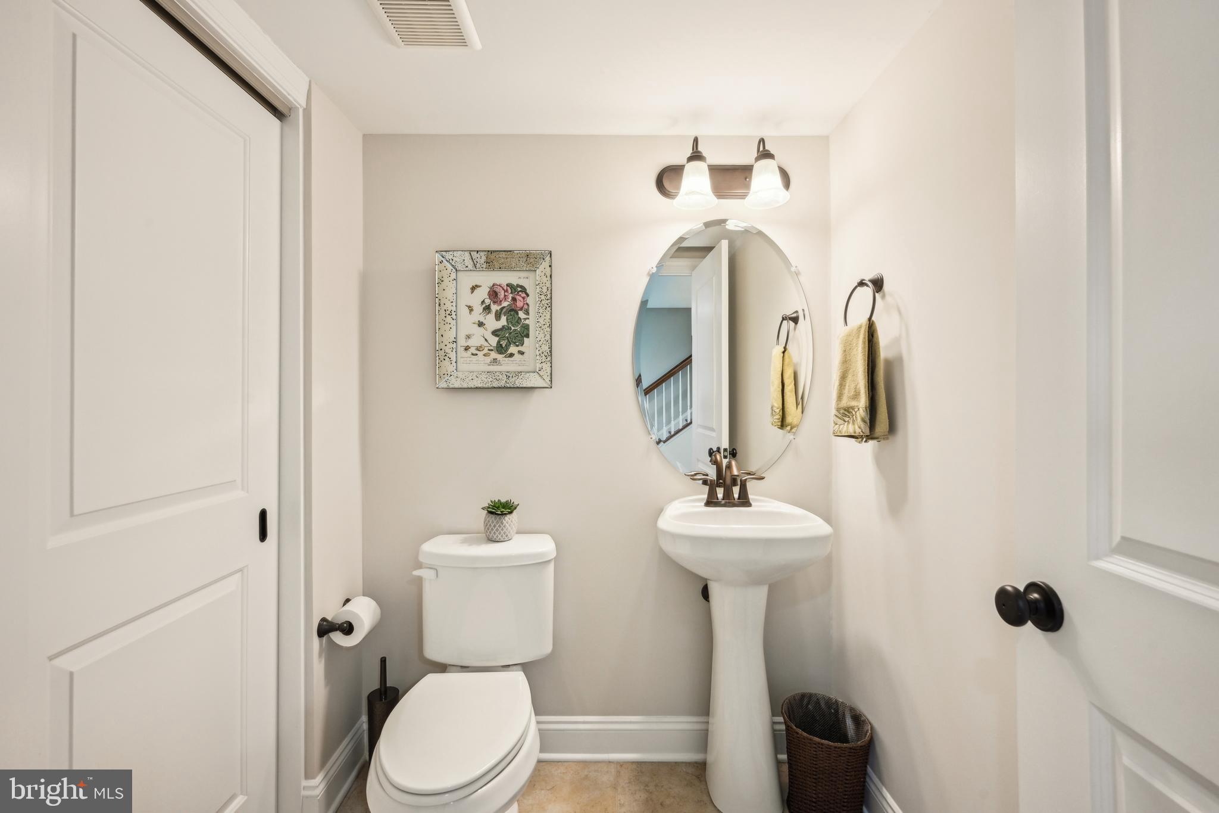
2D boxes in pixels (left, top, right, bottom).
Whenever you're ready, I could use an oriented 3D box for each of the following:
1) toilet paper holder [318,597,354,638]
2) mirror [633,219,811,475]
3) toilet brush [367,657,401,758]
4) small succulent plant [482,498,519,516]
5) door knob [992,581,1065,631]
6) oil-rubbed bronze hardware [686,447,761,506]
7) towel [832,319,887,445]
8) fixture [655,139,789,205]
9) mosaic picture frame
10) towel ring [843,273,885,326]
[{"bbox_3d":[-0.794,0.635,1.645,0.076,0.058,0.203,0,1,0],"label":"toilet paper holder"},{"bbox_3d":[0.384,-0.178,1.827,0.608,0.905,0.016,0,1,0],"label":"mirror"},{"bbox_3d":[-0.725,1.003,1.740,0.100,0.405,0.100,0,1,0],"label":"toilet brush"},{"bbox_3d":[-0.347,0.318,1.715,0.115,0.053,0.112,0,1,0],"label":"small succulent plant"},{"bbox_3d":[0.565,0.275,0.742,0.058,0.070,0.070,0,1,5],"label":"door knob"},{"bbox_3d":[0.386,0.245,1.712,0.246,0.158,0.168,0,1,0],"label":"oil-rubbed bronze hardware"},{"bbox_3d":[0.693,-0.070,1.497,0.080,0.330,0.195,0,1,0],"label":"towel"},{"bbox_3d":[0.384,-0.757,1.732,0.452,0.237,0.190,0,1,0],"label":"fixture"},{"bbox_3d":[-0.381,-0.287,1.810,0.385,0.457,0.045,0,1,0],"label":"mosaic picture frame"},{"bbox_3d":[0.720,-0.279,1.497,0.068,0.180,0.170,0,1,0],"label":"towel ring"}]

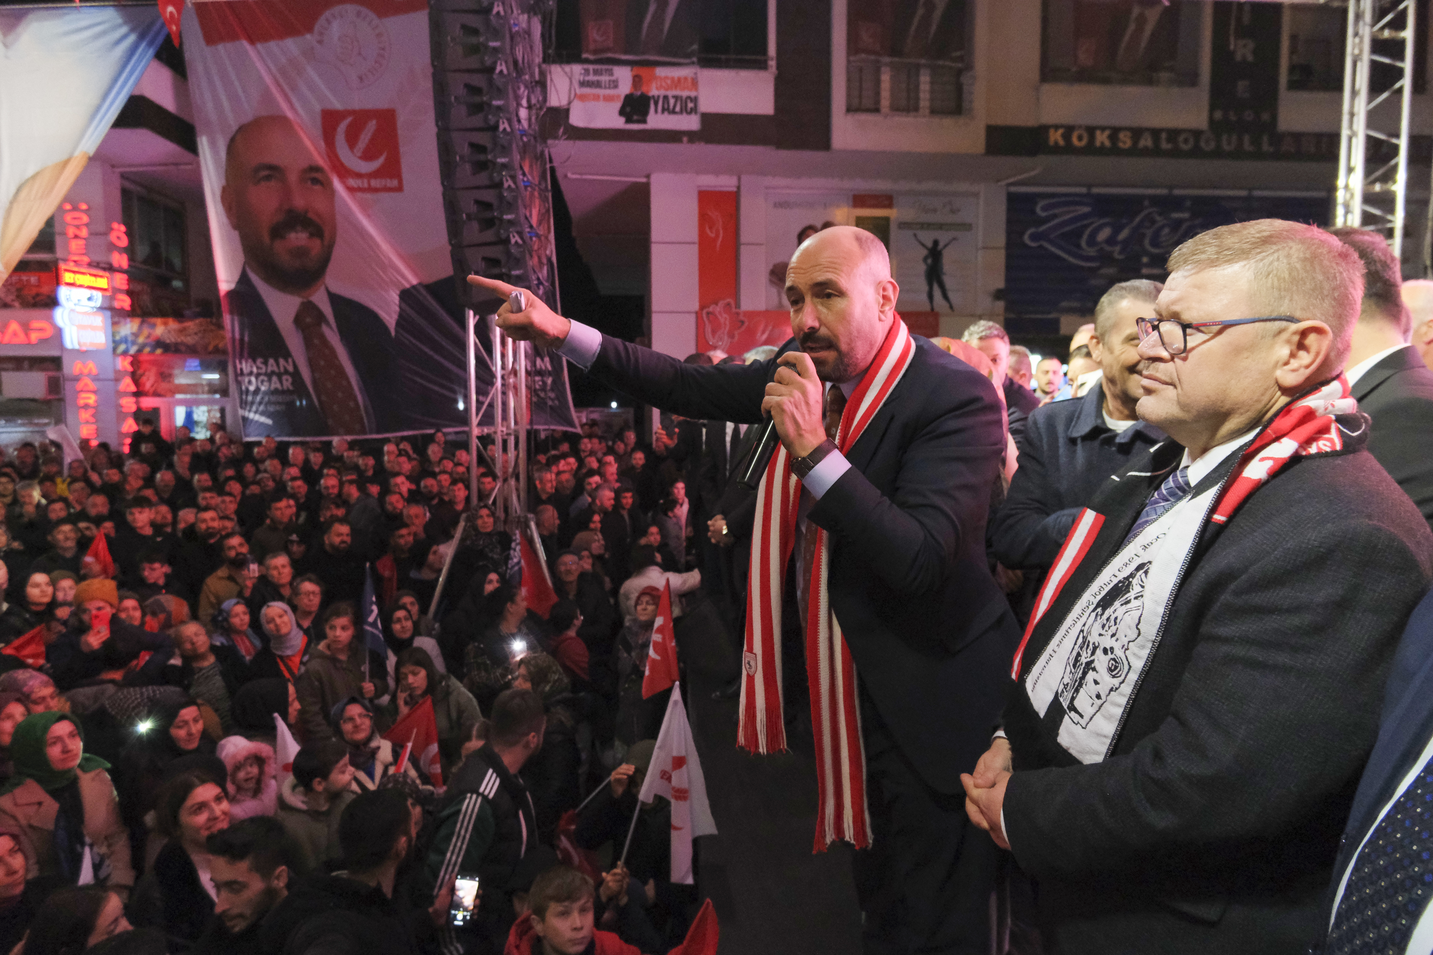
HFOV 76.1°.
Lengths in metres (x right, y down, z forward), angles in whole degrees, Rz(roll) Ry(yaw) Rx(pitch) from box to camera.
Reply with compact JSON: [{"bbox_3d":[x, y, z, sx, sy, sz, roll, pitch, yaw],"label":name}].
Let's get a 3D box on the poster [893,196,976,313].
[{"bbox_3d":[3.310,-3.380,13.850,1.340,1.830,0.030,0,4,-5],"label":"poster"}]

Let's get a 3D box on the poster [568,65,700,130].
[{"bbox_3d":[-1.080,-4.980,12.000,1.700,0.800,0.030,0,4,-5],"label":"poster"}]

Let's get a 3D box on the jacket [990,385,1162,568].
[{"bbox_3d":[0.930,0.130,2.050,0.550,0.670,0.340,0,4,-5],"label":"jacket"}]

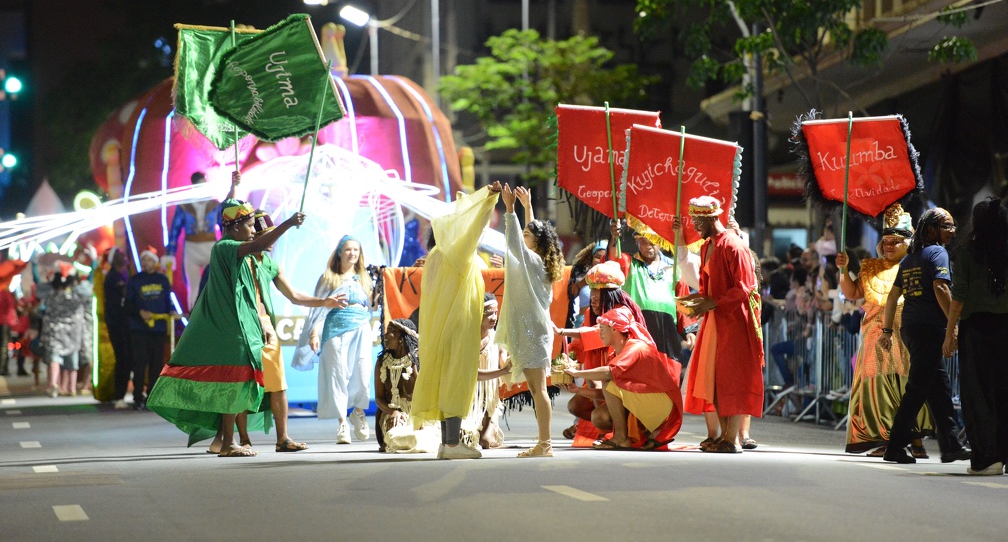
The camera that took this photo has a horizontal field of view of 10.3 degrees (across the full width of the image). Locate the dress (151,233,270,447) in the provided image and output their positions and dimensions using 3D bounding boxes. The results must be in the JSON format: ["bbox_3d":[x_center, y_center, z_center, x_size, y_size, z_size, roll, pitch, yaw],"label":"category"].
[{"bbox_3d":[-2.083,0.494,39.200,0.830,1.455,0.620,0,-1,10],"label":"dress"}]

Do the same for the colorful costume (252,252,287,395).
[{"bbox_3d":[-1.706,0.372,40.400,0.340,1.030,0.480,0,-1,20],"label":"colorful costume"}]

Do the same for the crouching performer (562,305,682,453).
[{"bbox_3d":[0.869,0.774,40.700,0.850,1.030,0.600,0,-1,-14],"label":"crouching performer"}]

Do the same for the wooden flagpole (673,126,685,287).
[{"bbox_3d":[1.280,-0.465,41.000,0.027,1.200,0.027,3,0,0],"label":"wooden flagpole"}]

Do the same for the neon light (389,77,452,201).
[{"bbox_3d":[-0.917,-1.455,61.500,0.640,1.370,0.350,0,-1,0],"label":"neon light"}]

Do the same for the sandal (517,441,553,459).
[{"bbox_3d":[0.219,1.240,38.900,0.238,0.110,0.095,0,-1,-9],"label":"sandal"}]

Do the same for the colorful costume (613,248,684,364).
[{"bbox_3d":[1.146,0.359,43.200,0.620,1.080,0.380,0,0,0],"label":"colorful costume"}]

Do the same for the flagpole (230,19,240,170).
[{"bbox_3d":[-1.967,-1.237,41.000,0.027,1.200,0.027,-2,0,0],"label":"flagpole"}]

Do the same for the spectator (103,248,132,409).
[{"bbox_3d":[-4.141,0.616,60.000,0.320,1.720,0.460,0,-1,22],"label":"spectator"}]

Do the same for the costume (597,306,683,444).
[{"bbox_3d":[0.992,0.765,41.000,0.660,1.020,0.580,0,0,-13],"label":"costume"}]

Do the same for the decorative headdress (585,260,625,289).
[{"bbox_3d":[0.754,0.026,42.000,0.290,0.225,0.270,0,0,0],"label":"decorative headdress"}]

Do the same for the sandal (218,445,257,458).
[{"bbox_3d":[-1.875,1.270,39.400,0.265,0.085,0.100,0,-1,14],"label":"sandal"}]

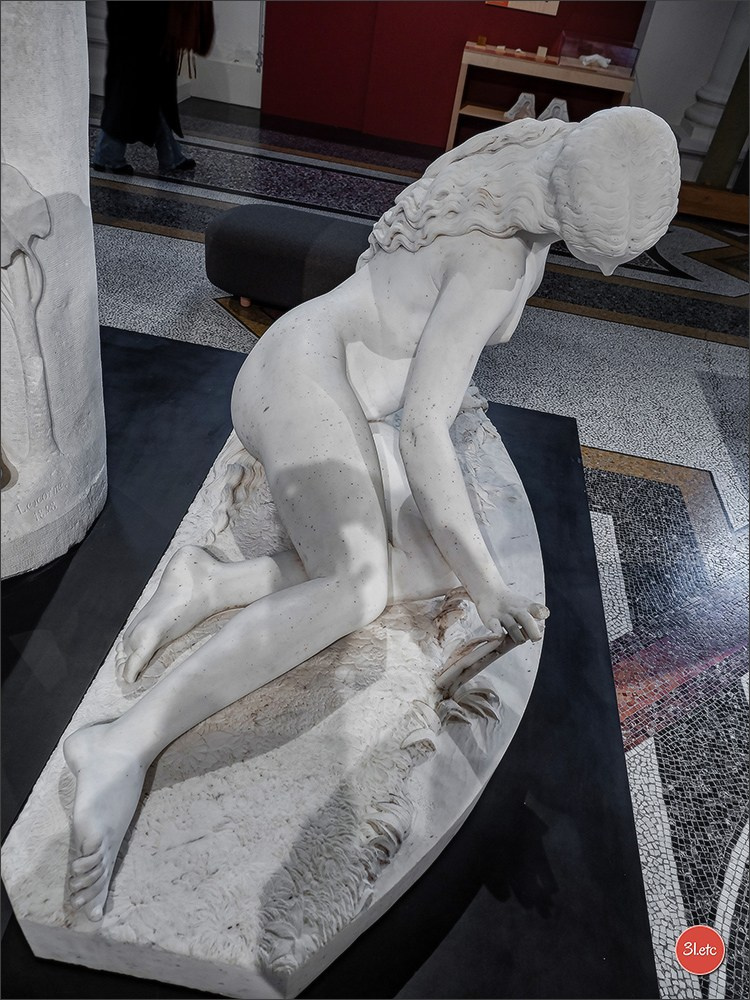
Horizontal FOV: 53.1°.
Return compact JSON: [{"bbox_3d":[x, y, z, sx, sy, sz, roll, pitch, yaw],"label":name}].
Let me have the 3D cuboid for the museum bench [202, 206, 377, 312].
[{"bbox_3d":[-0.195,-1.149,3.803,1.304,0.386,0.609,14,37,5],"label":"museum bench"}]

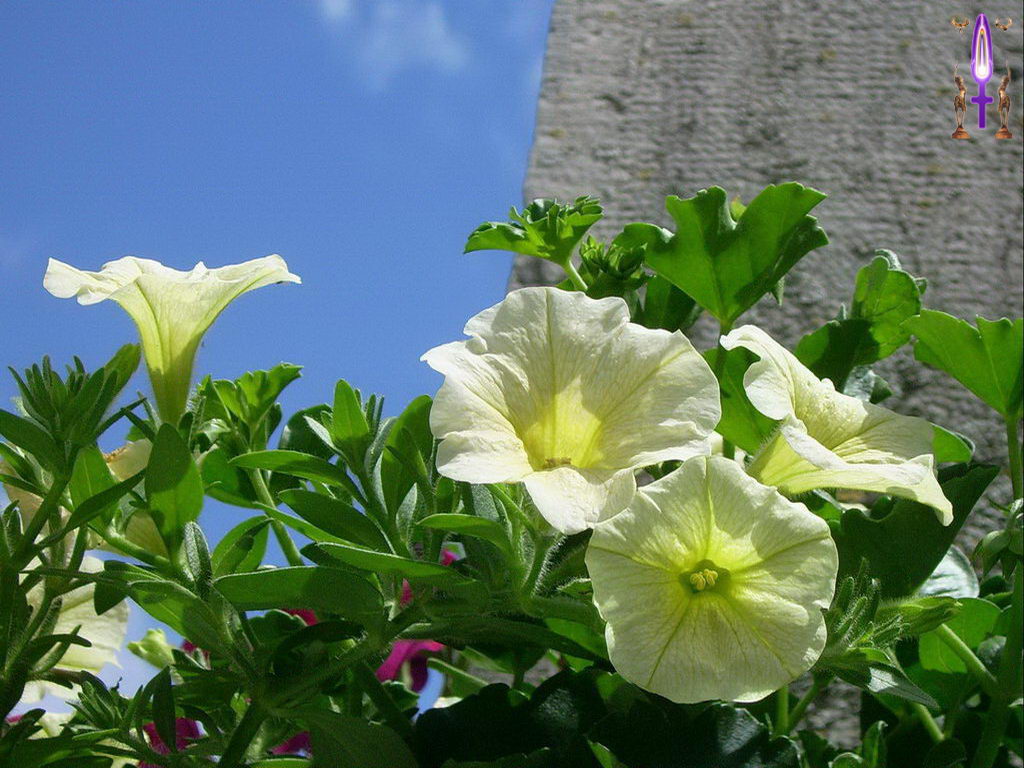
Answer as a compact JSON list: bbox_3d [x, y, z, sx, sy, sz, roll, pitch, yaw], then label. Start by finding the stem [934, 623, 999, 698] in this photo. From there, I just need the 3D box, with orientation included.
[{"bbox_3d":[0.128,0.078,0.735,0.004,0.026,0.004,-41,-6,0],"label":"stem"}]

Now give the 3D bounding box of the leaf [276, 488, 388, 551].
[{"bbox_3d":[-0.047,0.036,0.690,0.032,0.007,0.013,29,-44,-5],"label":"leaf"}]

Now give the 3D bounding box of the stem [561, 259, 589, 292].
[{"bbox_3d":[0.017,-0.030,0.720,0.003,0.012,0.003,-40,-3,0],"label":"stem"}]

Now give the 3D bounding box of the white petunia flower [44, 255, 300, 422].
[{"bbox_3d":[-0.090,-0.011,0.690,0.068,0.048,0.066,1,-5,0],"label":"white petunia flower"}]

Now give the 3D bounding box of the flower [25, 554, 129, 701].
[{"bbox_3d":[-0.149,0.083,0.880,0.040,0.052,0.052,-7,-23,28],"label":"flower"}]

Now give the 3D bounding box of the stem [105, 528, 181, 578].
[{"bbox_3d":[-0.100,0.046,0.700,0.026,0.004,0.004,33,0,3],"label":"stem"}]

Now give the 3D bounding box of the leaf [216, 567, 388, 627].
[{"bbox_3d":[-0.056,0.056,0.680,0.045,0.008,0.015,7,-45,-7],"label":"leaf"}]

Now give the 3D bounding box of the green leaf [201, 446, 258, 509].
[{"bbox_3d":[-0.079,0.026,0.725,0.018,0.018,0.006,4,-15,7],"label":"green leaf"}]

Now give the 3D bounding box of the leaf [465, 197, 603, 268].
[{"bbox_3d":[0.006,-0.042,0.720,0.038,0.018,0.024,-4,-21,18],"label":"leaf"}]

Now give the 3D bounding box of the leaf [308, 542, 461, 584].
[{"bbox_3d":[-0.033,0.047,0.680,0.041,0.005,0.012,10,-22,-3],"label":"leaf"}]

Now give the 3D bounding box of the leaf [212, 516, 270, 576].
[{"bbox_3d":[-0.072,0.043,0.690,0.025,0.007,0.013,-47,-46,12],"label":"leaf"}]

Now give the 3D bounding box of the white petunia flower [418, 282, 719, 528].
[{"bbox_3d":[0.016,0.009,0.697,0.077,0.063,0.045,3,-30,-2],"label":"white petunia flower"}]

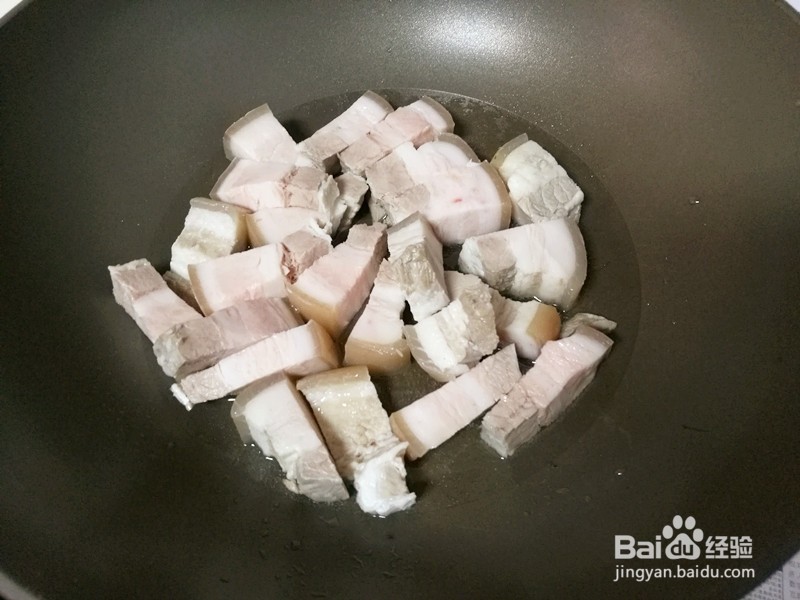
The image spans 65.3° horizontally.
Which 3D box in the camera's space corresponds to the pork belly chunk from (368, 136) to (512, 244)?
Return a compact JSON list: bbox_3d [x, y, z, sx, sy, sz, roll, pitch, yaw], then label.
[{"bbox_3d":[0.018,-0.044,0.275,0.053,0.025,0.039,-9,60,-4],"label":"pork belly chunk"}]

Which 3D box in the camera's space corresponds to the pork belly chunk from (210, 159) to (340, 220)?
[{"bbox_3d":[-0.053,-0.047,0.277,0.047,0.018,0.020,9,61,8],"label":"pork belly chunk"}]

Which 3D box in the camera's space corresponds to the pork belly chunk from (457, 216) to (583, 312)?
[{"bbox_3d":[0.052,-0.015,0.269,0.047,0.023,0.023,-8,60,-2],"label":"pork belly chunk"}]

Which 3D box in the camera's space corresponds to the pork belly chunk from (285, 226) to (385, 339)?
[{"bbox_3d":[-0.023,-0.009,0.260,0.020,0.023,0.038,32,70,18],"label":"pork belly chunk"}]

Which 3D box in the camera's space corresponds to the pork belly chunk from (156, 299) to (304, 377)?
[{"bbox_3d":[-0.066,0.016,0.250,0.051,0.018,0.019,-18,61,-8],"label":"pork belly chunk"}]

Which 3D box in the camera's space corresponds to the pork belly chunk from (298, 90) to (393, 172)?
[{"bbox_3d":[-0.023,-0.076,0.291,0.039,0.020,0.019,-41,76,-11],"label":"pork belly chunk"}]

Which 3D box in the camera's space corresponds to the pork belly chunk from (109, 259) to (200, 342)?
[{"bbox_3d":[-0.099,0.004,0.261,0.018,0.019,0.042,-38,74,-19],"label":"pork belly chunk"}]

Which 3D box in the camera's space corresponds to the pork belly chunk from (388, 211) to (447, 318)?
[{"bbox_3d":[0.009,-0.011,0.246,0.016,0.020,0.040,-20,65,8],"label":"pork belly chunk"}]

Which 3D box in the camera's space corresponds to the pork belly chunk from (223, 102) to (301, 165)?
[{"bbox_3d":[-0.063,-0.069,0.299,0.028,0.019,0.038,-36,67,-18],"label":"pork belly chunk"}]

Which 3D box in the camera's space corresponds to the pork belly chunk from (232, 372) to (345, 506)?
[{"bbox_3d":[-0.038,0.053,0.224,0.019,0.021,0.045,-29,64,-15],"label":"pork belly chunk"}]

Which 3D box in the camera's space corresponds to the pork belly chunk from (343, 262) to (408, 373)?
[{"bbox_3d":[-0.007,0.006,0.251,0.022,0.023,0.037,3,60,3],"label":"pork belly chunk"}]

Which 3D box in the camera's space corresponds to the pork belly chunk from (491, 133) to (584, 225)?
[{"bbox_3d":[0.063,-0.051,0.291,0.024,0.021,0.042,-27,58,-14],"label":"pork belly chunk"}]

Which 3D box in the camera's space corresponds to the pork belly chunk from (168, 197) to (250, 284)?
[{"bbox_3d":[-0.077,-0.022,0.258,0.021,0.022,0.028,7,65,4],"label":"pork belly chunk"}]

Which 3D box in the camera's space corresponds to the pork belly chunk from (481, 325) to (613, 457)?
[{"bbox_3d":[0.056,0.035,0.242,0.057,0.020,0.017,-39,67,-19],"label":"pork belly chunk"}]

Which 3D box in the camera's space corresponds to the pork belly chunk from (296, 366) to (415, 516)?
[{"bbox_3d":[-0.015,0.051,0.222,0.024,0.021,0.045,-21,62,-11],"label":"pork belly chunk"}]

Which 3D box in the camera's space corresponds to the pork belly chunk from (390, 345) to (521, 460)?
[{"bbox_3d":[0.022,0.038,0.232,0.048,0.019,0.014,-32,76,-11],"label":"pork belly chunk"}]

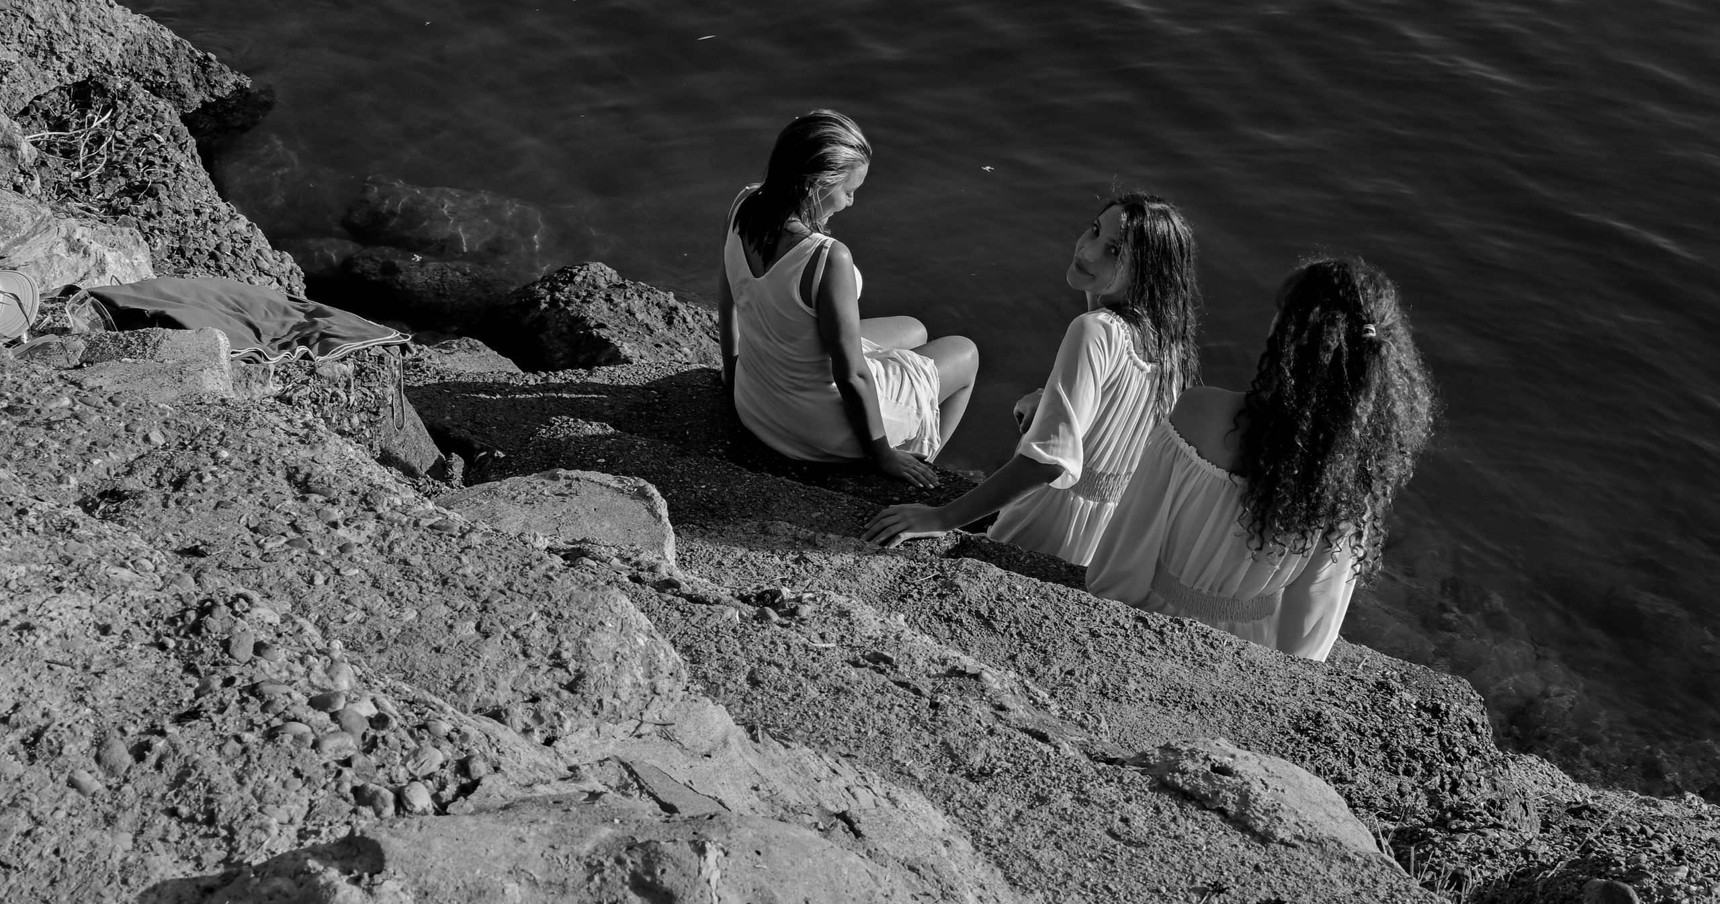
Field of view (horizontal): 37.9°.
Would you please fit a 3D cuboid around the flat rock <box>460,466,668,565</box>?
[{"bbox_3d":[-0.594,0.141,5.080,0.400,0.130,0.220,9,39,12],"label":"flat rock"}]

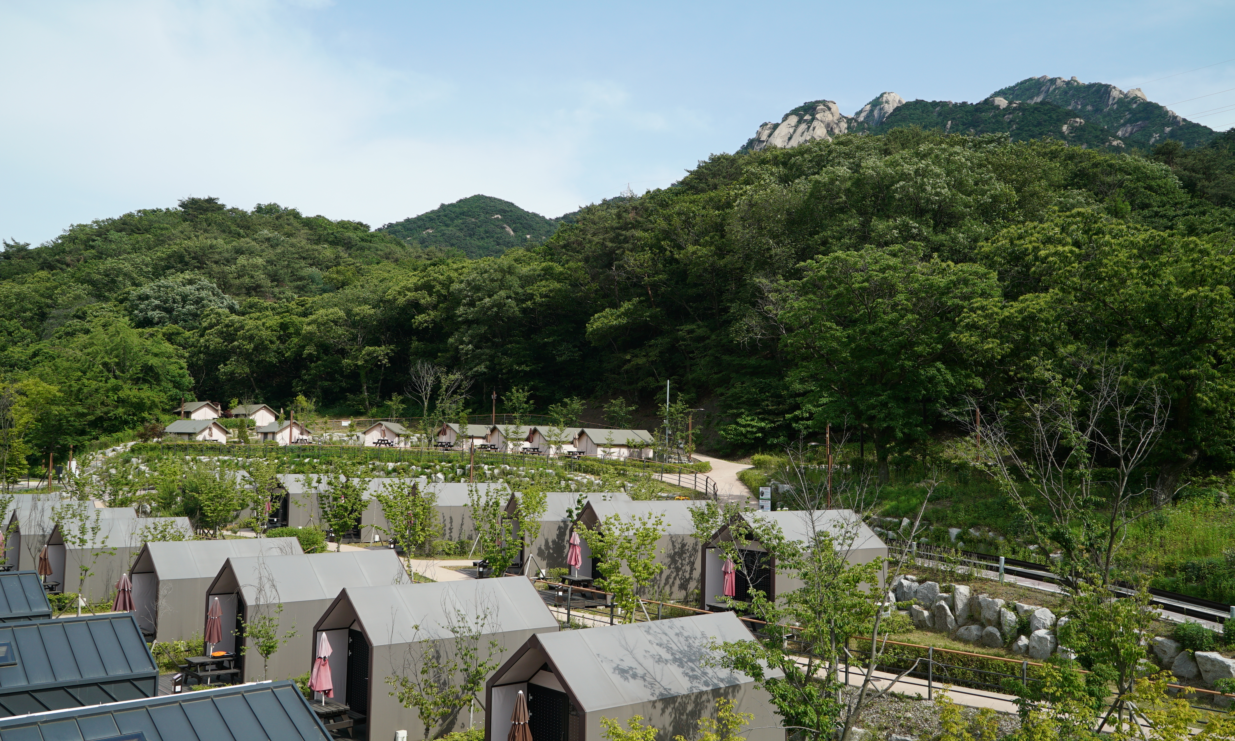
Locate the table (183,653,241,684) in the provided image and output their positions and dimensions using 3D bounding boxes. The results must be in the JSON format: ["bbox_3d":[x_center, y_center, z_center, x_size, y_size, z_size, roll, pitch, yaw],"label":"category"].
[{"bbox_3d":[-11.776,8.695,29.737,1.200,0.740,1.500,5,-7,-41],"label":"table"}]

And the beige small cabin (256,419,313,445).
[{"bbox_3d":[-33.365,6.337,102.817,3.550,2.484,5.039,6,-7,-43],"label":"beige small cabin"}]

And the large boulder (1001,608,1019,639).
[{"bbox_3d":[10.513,6.802,27.600,0.500,0.780,0.550,-1,-6,18],"label":"large boulder"}]

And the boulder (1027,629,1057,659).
[{"bbox_3d":[11.957,7.745,29.000,0.840,0.880,0.780,-1,-6,25],"label":"boulder"}]

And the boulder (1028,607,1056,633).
[{"bbox_3d":[12.135,7.149,29.400,0.800,0.760,0.750,-1,-6,25],"label":"boulder"}]

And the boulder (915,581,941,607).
[{"bbox_3d":[9.112,6.551,30.200,0.680,0.680,0.600,-1,-6,18],"label":"boulder"}]

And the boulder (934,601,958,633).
[{"bbox_3d":[10.099,7.604,31.700,0.740,0.980,0.680,-1,-6,25],"label":"boulder"}]

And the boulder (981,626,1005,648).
[{"bbox_3d":[10.425,7.410,28.600,0.550,0.620,0.600,5,-6,-40],"label":"boulder"}]

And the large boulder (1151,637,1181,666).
[{"bbox_3d":[14.076,7.236,26.400,0.800,0.770,0.700,-1,-6,25],"label":"large boulder"}]

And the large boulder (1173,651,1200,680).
[{"bbox_3d":[14.295,7.426,25.900,0.710,0.750,0.660,-1,-6,25],"label":"large boulder"}]

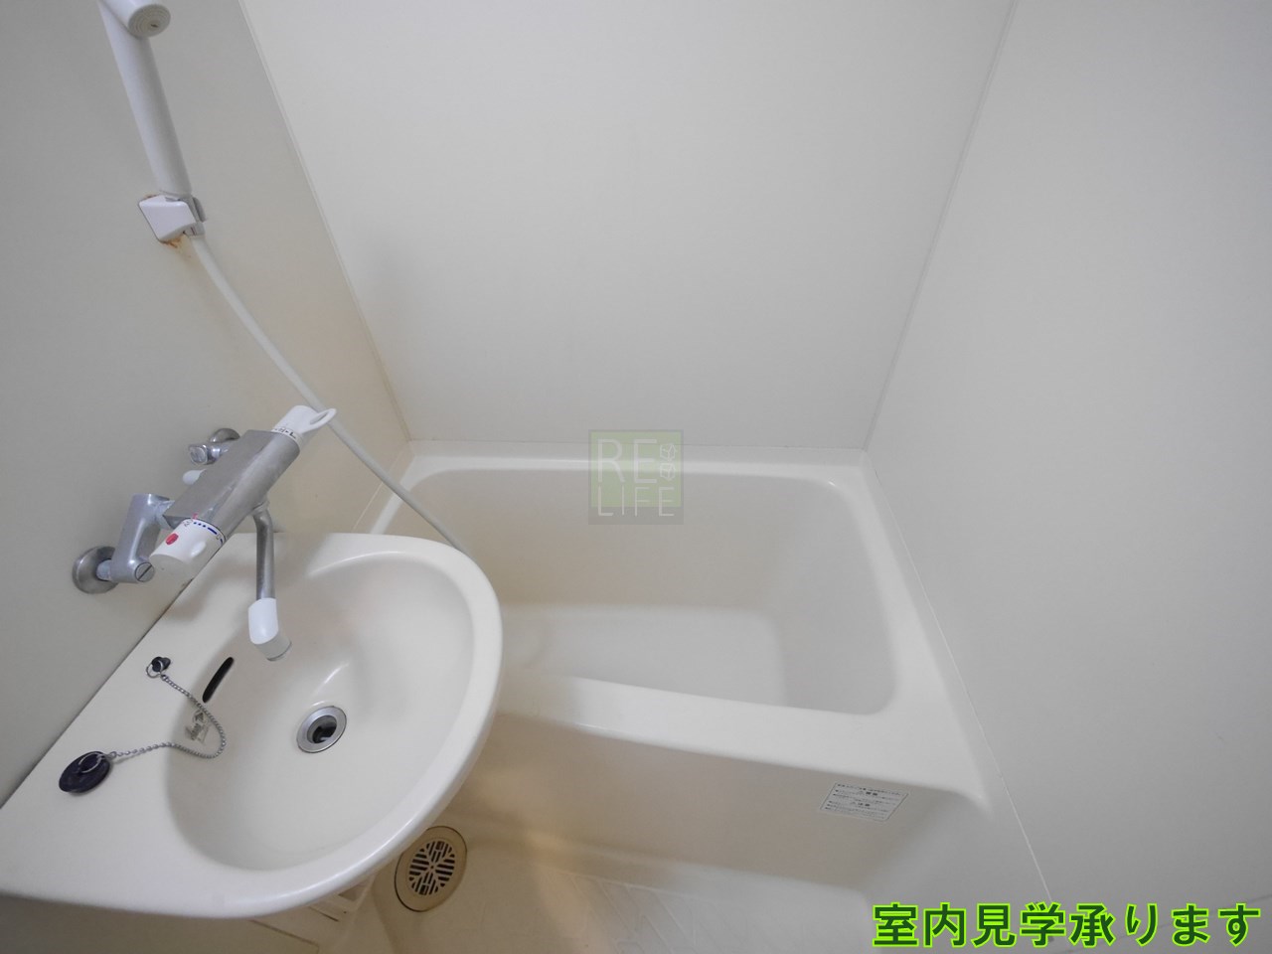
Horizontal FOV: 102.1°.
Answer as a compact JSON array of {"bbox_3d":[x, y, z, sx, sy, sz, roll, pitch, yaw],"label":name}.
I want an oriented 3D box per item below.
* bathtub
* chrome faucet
[{"bbox_3d":[-0.031,0.355,1.086,1.040,0.520,0.700,1,42,4],"label":"bathtub"},{"bbox_3d":[-0.494,0.050,0.640,0.226,0.141,0.311,1,42,4],"label":"chrome faucet"}]

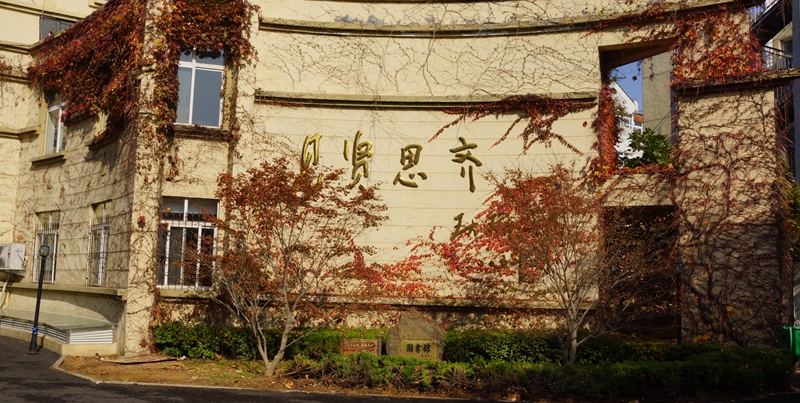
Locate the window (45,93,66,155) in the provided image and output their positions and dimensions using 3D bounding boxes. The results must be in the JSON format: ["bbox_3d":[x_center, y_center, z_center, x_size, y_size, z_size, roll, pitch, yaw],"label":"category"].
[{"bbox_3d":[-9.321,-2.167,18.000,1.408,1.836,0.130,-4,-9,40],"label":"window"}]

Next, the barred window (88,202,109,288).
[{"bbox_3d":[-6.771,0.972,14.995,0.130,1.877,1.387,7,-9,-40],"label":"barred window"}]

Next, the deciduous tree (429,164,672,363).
[{"bbox_3d":[2.477,1.129,10.965,4.020,3.556,3.162,1,-7,0],"label":"deciduous tree"}]

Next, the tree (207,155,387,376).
[{"bbox_3d":[-1.694,1.019,10.916,2.945,3.593,2.550,1,-7,0],"label":"tree"}]

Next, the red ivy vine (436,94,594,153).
[{"bbox_3d":[2.318,-1.592,13.658,3.193,1.275,0.300,0,-7,13],"label":"red ivy vine"}]

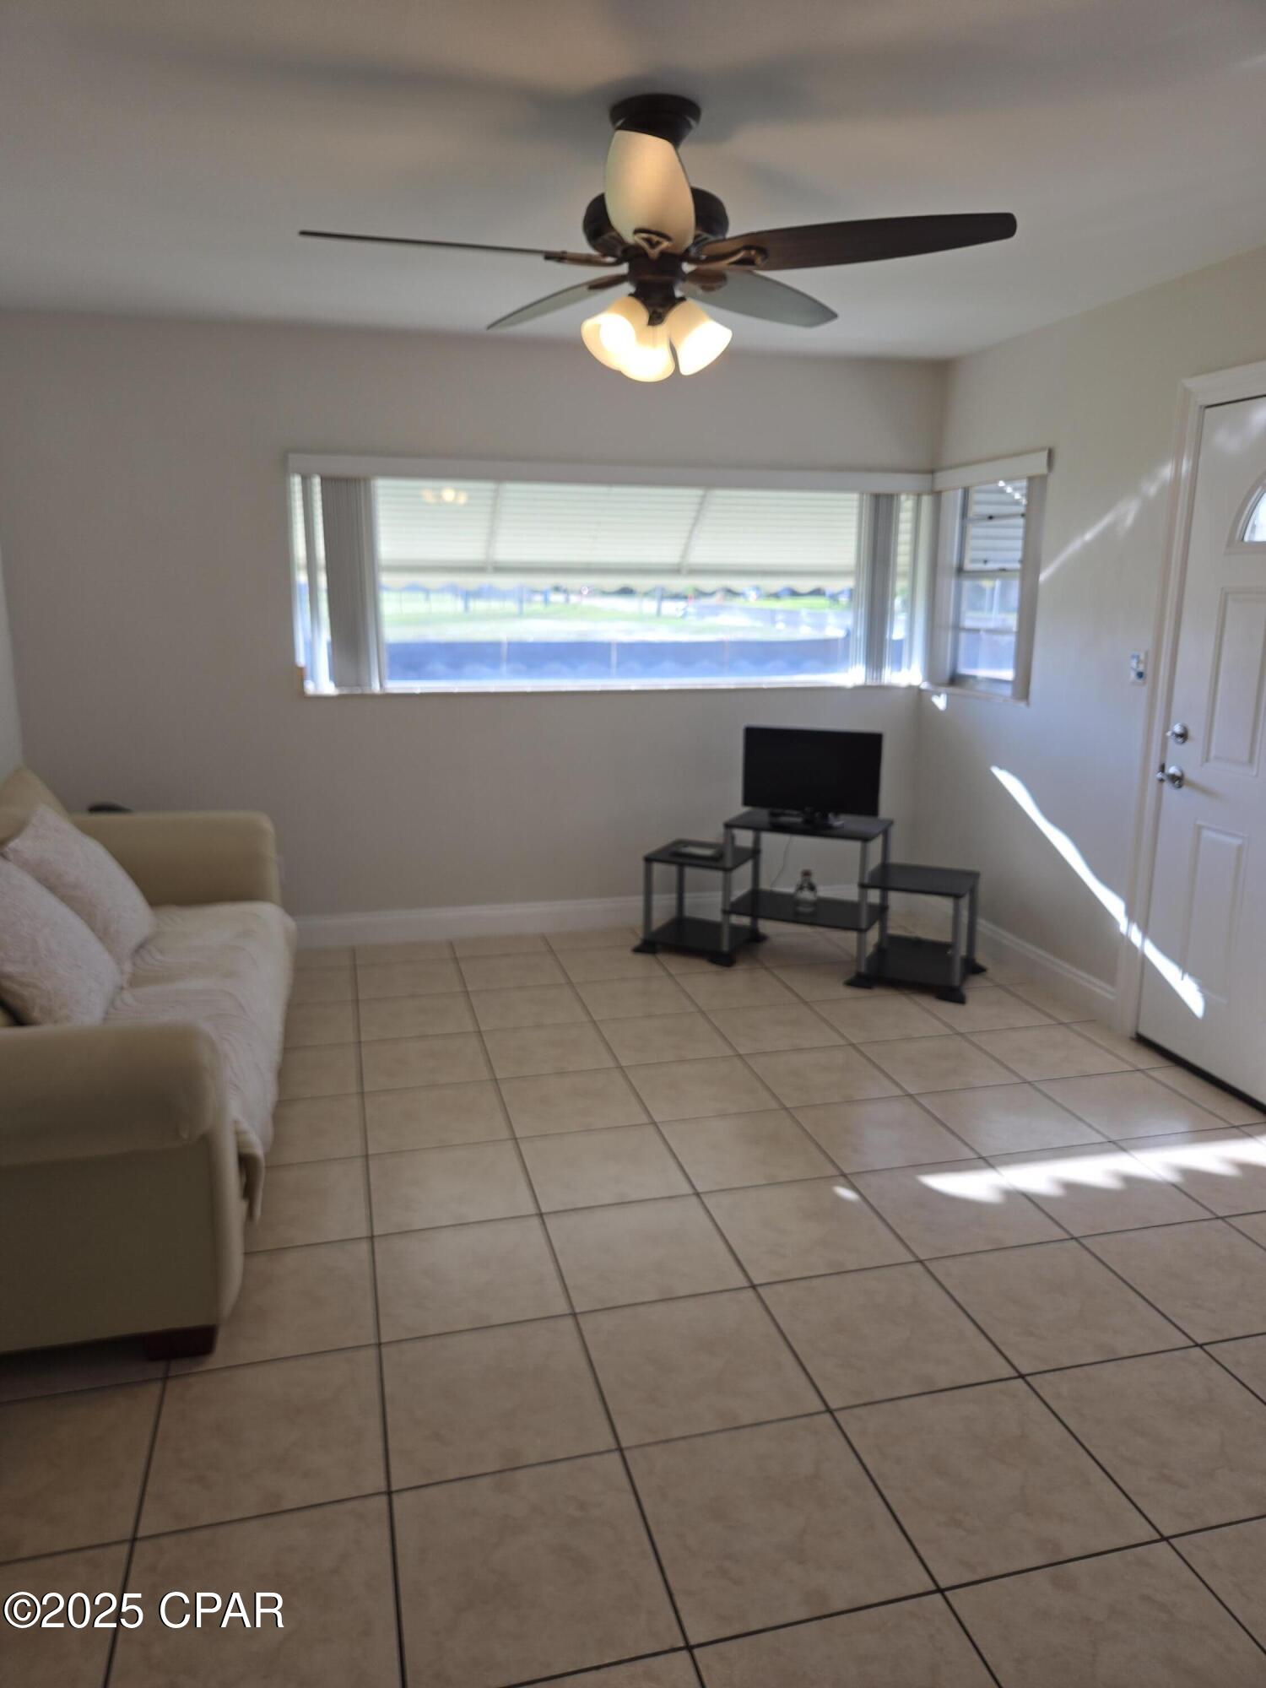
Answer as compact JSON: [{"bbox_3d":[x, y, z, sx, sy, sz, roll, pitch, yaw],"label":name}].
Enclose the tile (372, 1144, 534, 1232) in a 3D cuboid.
[{"bbox_3d":[-0.464,0.869,2.857,0.390,0.010,0.390,-3,13,-14],"label":"tile"}]

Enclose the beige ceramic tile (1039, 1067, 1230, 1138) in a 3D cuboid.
[{"bbox_3d":[1.472,0.778,3.353,0.390,0.010,0.390,-3,13,-14],"label":"beige ceramic tile"}]

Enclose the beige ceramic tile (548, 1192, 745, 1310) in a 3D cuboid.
[{"bbox_3d":[0.023,0.937,2.588,0.397,0.012,0.397,-3,13,-14],"label":"beige ceramic tile"}]

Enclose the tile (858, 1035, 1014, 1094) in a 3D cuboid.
[{"bbox_3d":[0.986,0.715,3.639,0.397,0.012,0.397,-3,13,-14],"label":"tile"}]

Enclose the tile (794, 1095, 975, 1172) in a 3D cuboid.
[{"bbox_3d":[0.698,0.817,3.163,0.397,0.012,0.397,-3,13,-14],"label":"tile"}]

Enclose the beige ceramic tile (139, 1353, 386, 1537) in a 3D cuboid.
[{"bbox_3d":[-0.652,1.058,2.014,0.397,0.012,0.397,-3,13,-14],"label":"beige ceramic tile"}]

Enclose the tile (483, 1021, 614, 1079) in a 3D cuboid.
[{"bbox_3d":[-0.279,0.688,3.746,0.396,0.010,0.396,-3,13,-14],"label":"tile"}]

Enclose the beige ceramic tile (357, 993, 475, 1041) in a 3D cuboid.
[{"bbox_3d":[-0.769,0.624,4.027,0.396,0.010,0.396,-3,13,-14],"label":"beige ceramic tile"}]

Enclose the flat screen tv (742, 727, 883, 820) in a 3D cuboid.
[{"bbox_3d":[0.719,-0.270,4.507,0.555,0.375,0.130,6,14,22],"label":"flat screen tv"}]

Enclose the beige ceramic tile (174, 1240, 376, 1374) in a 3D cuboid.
[{"bbox_3d":[-0.756,0.983,2.409,0.396,0.010,0.396,-3,13,-14],"label":"beige ceramic tile"}]

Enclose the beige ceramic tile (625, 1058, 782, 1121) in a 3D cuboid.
[{"bbox_3d":[0.211,0.749,3.429,0.390,0.010,0.390,-3,13,-14],"label":"beige ceramic tile"}]

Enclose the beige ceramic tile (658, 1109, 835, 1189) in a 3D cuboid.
[{"bbox_3d":[0.311,0.835,3.065,0.397,0.012,0.397,-3,13,-14],"label":"beige ceramic tile"}]

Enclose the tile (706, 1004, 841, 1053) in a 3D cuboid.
[{"bbox_3d":[0.498,0.646,3.902,0.390,0.010,0.390,-3,13,-14],"label":"tile"}]

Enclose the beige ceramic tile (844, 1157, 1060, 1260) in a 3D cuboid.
[{"bbox_3d":[0.798,0.901,2.785,0.397,0.012,0.397,-3,13,-14],"label":"beige ceramic tile"}]

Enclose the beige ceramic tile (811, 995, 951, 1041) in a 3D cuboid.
[{"bbox_3d":[0.885,0.628,4.001,0.390,0.010,0.390,-3,13,-14],"label":"beige ceramic tile"}]

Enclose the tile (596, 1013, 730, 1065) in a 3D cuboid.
[{"bbox_3d":[0.111,0.664,3.803,0.390,0.010,0.390,-3,13,-14],"label":"tile"}]

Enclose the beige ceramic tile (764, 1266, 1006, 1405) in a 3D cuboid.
[{"bbox_3d":[0.512,1.007,2.325,0.396,0.010,0.396,-3,13,-14],"label":"beige ceramic tile"}]

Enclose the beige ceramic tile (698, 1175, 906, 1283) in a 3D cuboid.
[{"bbox_3d":[0.410,0.917,2.681,0.390,0.010,0.390,-3,13,-14],"label":"beige ceramic tile"}]

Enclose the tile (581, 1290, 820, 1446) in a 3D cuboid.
[{"bbox_3d":[0.123,1.021,2.210,0.397,0.012,0.397,-3,13,-14],"label":"tile"}]

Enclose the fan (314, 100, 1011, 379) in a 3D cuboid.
[{"bbox_3d":[0.049,-1.289,2.452,1.460,0.550,1.430,0,13,1],"label":"fan"}]

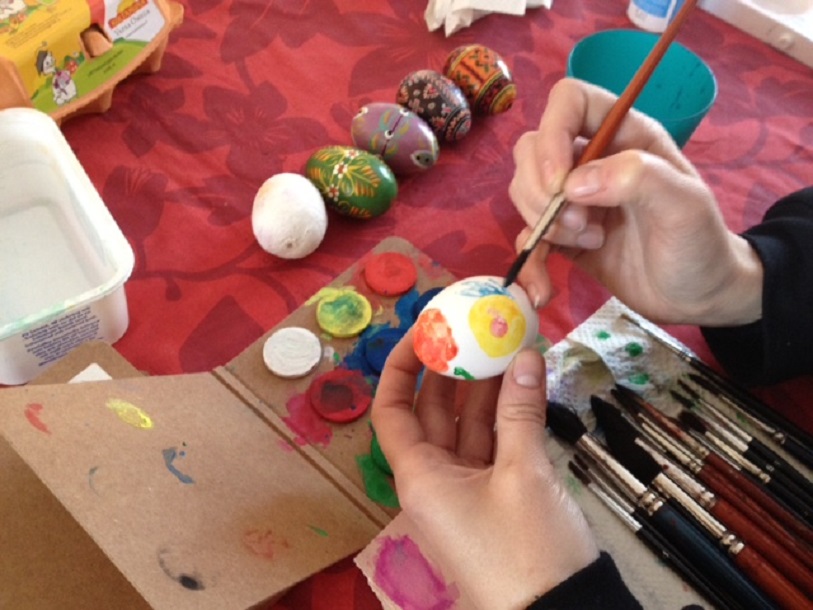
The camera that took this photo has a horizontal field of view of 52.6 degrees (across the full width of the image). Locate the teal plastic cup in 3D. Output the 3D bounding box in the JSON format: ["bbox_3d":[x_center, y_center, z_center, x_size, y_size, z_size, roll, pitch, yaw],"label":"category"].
[{"bbox_3d":[0.128,-0.100,0.496,0.082,0.098,0.082,7,52,0],"label":"teal plastic cup"}]

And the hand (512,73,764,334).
[{"bbox_3d":[0.104,-0.046,0.373,0.124,0.085,0.082,19,53,-4],"label":"hand"}]

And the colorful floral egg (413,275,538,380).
[{"bbox_3d":[0.030,0.010,0.355,0.056,0.044,0.044,-15,90,6],"label":"colorful floral egg"}]

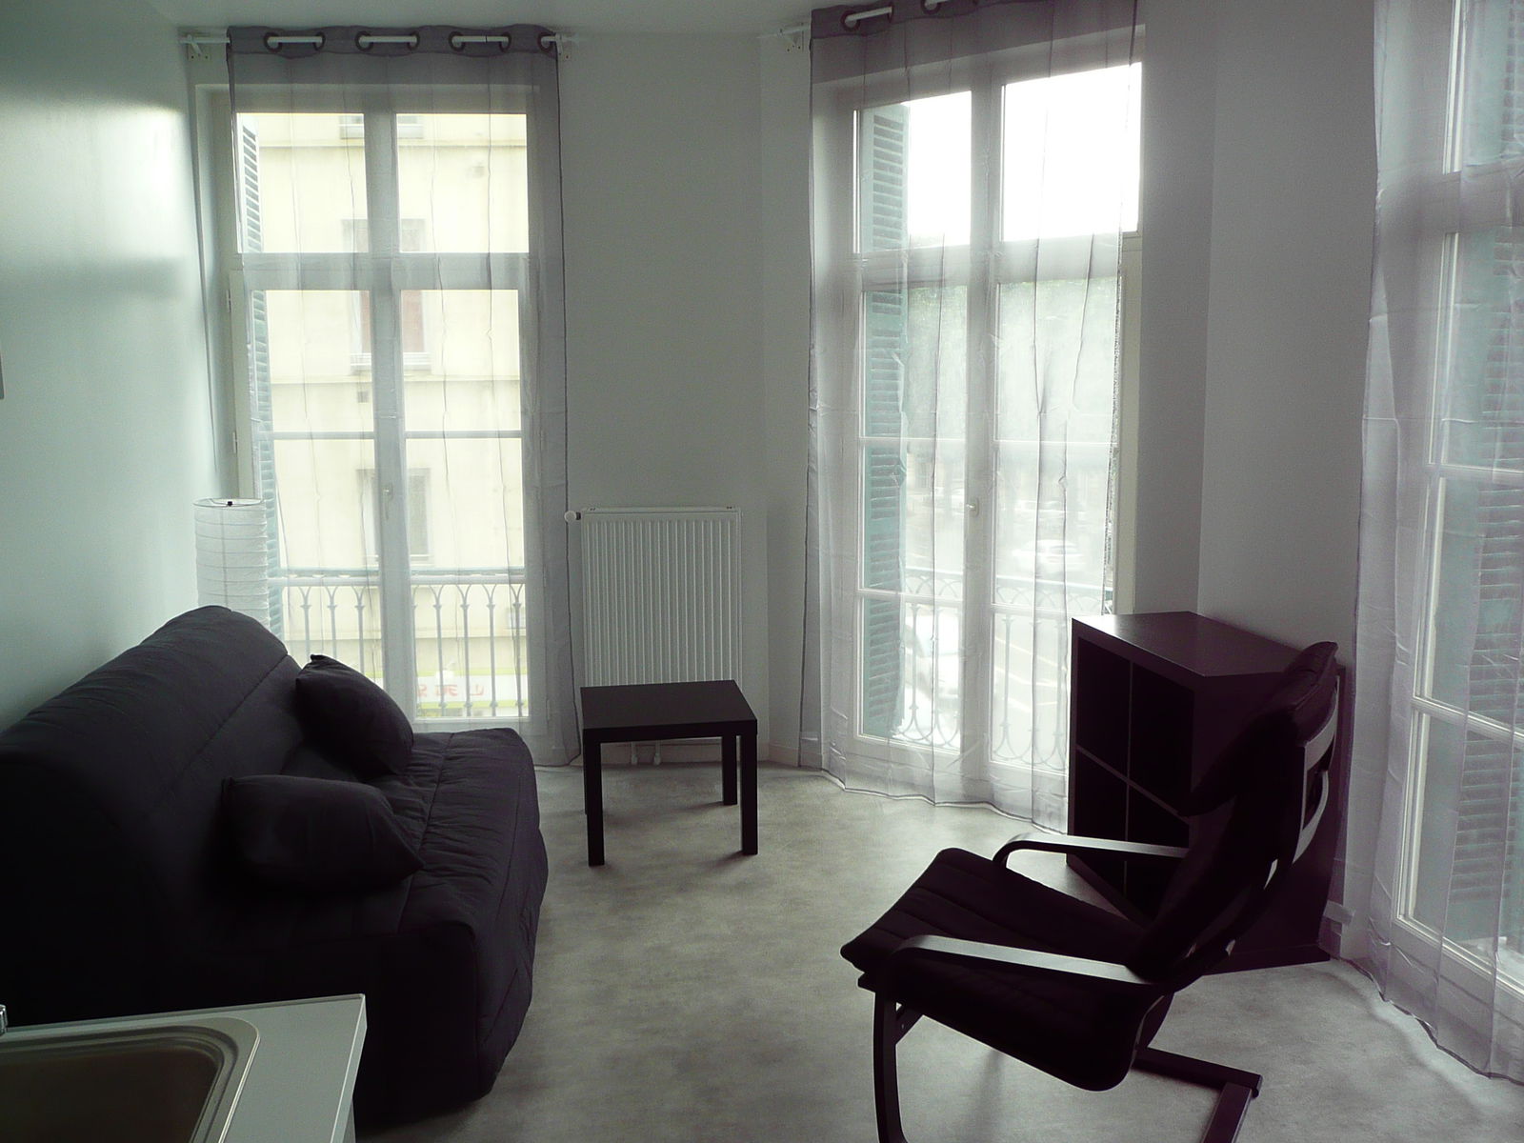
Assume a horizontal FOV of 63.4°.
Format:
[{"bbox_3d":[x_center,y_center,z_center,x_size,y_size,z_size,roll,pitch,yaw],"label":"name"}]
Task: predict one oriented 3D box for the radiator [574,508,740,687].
[{"bbox_3d":[-0.394,0.215,4.882,0.610,0.900,0.100,-1,7,-6],"label":"radiator"}]

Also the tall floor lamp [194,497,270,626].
[{"bbox_3d":[-1.754,0.335,4.126,0.220,1.130,0.220,-1,7,-6],"label":"tall floor lamp"}]

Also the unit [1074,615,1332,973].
[{"bbox_3d":[1.214,0.584,3.468,0.390,0.790,0.790,-1,7,-9],"label":"unit"}]

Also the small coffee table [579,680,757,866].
[{"bbox_3d":[-0.325,0.669,4.169,0.550,0.450,0.550,-1,7,-9],"label":"small coffee table"}]

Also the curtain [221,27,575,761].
[{"bbox_3d":[-1.333,-0.598,4.632,1.210,2.790,0.100,-1,7,-6],"label":"curtain"}]

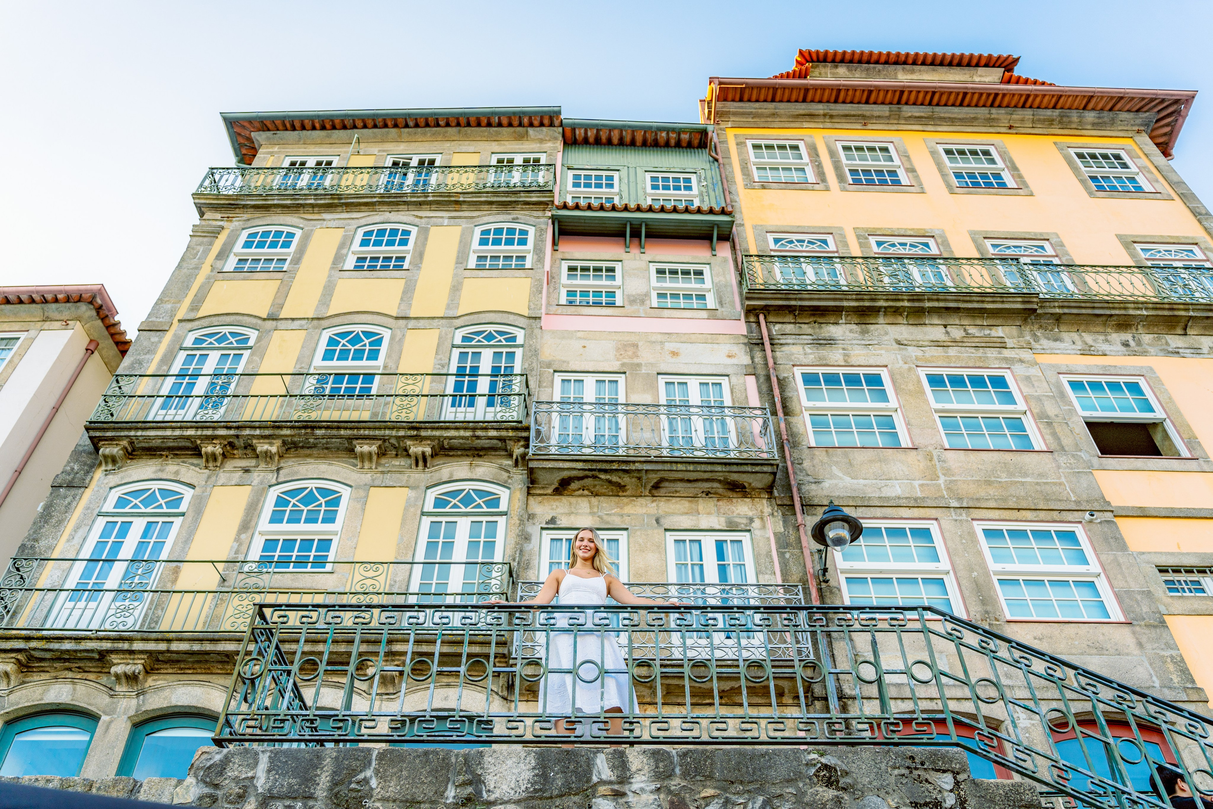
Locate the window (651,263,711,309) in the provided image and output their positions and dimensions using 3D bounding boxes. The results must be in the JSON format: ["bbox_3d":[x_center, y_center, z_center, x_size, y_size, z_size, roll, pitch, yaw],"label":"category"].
[{"bbox_3d":[1.292,-2.017,16.005,1.067,1.209,0.137,1,-45,-1],"label":"window"}]

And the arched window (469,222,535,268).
[{"bbox_3d":[-1.834,-2.801,16.689,1.091,1.359,0.137,0,-45,0],"label":"arched window"}]

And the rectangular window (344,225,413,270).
[{"bbox_3d":[-3.964,-2.802,16.695,1.103,1.360,0.137,0,-45,0],"label":"rectangular window"}]

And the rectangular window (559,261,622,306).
[{"bbox_3d":[-0.244,-2.061,15.988,1.060,1.210,0.137,1,-45,-1],"label":"rectangular window"}]

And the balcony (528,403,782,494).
[{"bbox_3d":[0.613,0.605,12.910,3.320,1.241,0.510,1,-45,-1],"label":"balcony"}]

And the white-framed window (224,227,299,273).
[{"bbox_3d":[-6.027,-2.748,16.646,1.078,1.338,0.137,0,-45,0],"label":"white-framed window"}]

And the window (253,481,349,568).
[{"bbox_3d":[-4.018,1.556,12.375,1.123,1.523,0.137,0,-45,0],"label":"window"}]

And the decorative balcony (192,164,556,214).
[{"bbox_3d":[-4.267,-3.909,17.683,6.637,1.236,0.490,0,-45,0],"label":"decorative balcony"}]

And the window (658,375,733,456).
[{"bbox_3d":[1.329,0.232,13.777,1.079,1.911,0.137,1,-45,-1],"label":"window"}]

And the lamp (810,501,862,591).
[{"bbox_3d":[2.866,1.620,11.770,0.620,0.930,0.780,1,-45,-1],"label":"lamp"}]

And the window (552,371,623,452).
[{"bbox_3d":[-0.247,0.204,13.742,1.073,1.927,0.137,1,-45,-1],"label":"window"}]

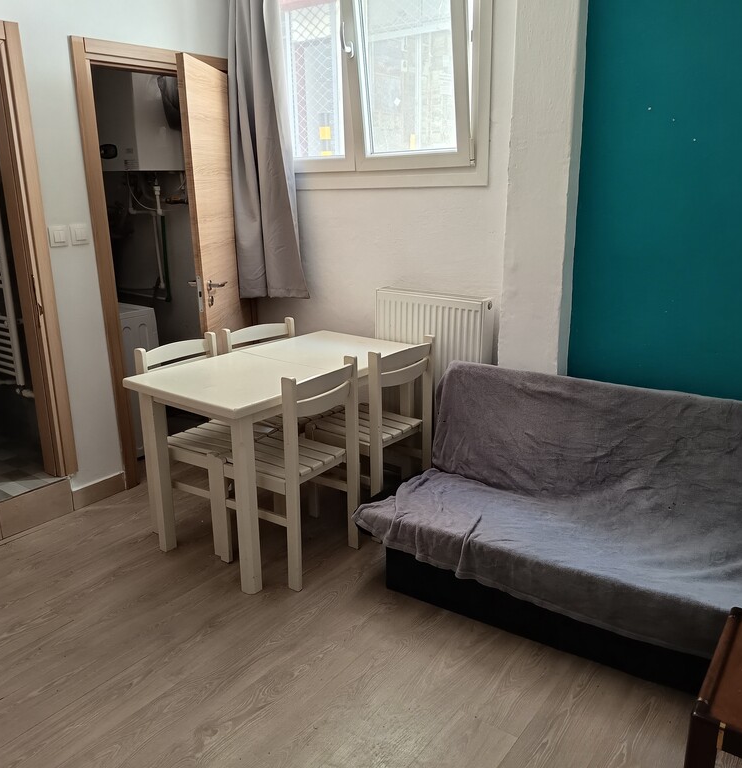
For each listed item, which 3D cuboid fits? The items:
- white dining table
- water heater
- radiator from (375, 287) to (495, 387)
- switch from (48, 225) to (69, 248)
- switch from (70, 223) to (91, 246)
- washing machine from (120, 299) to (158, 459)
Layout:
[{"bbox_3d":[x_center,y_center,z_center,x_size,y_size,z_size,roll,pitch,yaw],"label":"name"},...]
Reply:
[{"bbox_3d":[-0.352,0.270,3.151,0.643,0.755,1.178,11,20,37],"label":"white dining table"},{"bbox_3d":[-1.354,-1.613,4.122,0.430,0.720,0.350,12,20,37],"label":"water heater"},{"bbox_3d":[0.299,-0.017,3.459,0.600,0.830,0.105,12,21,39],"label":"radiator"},{"bbox_3d":[-1.369,-0.646,3.116,0.012,0.086,0.083,12,20,37],"label":"switch"},{"bbox_3d":[-1.306,-0.671,3.193,0.012,0.086,0.083,12,20,37],"label":"switch"},{"bbox_3d":[-1.587,-0.002,4.008,0.600,0.840,0.550,12,20,37],"label":"washing machine"}]

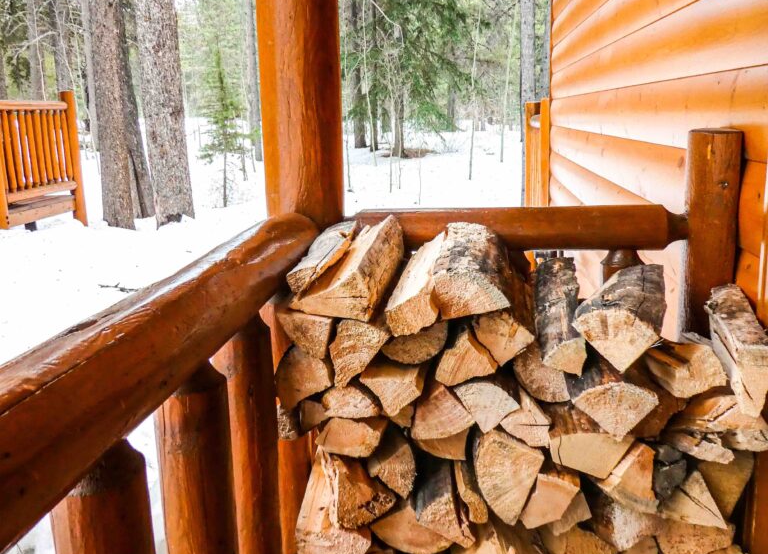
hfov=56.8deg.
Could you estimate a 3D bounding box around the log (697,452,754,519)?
[{"bbox_3d":[0.592,0.308,1.357,0.091,0.124,0.360,0,13,7],"label":"log"}]

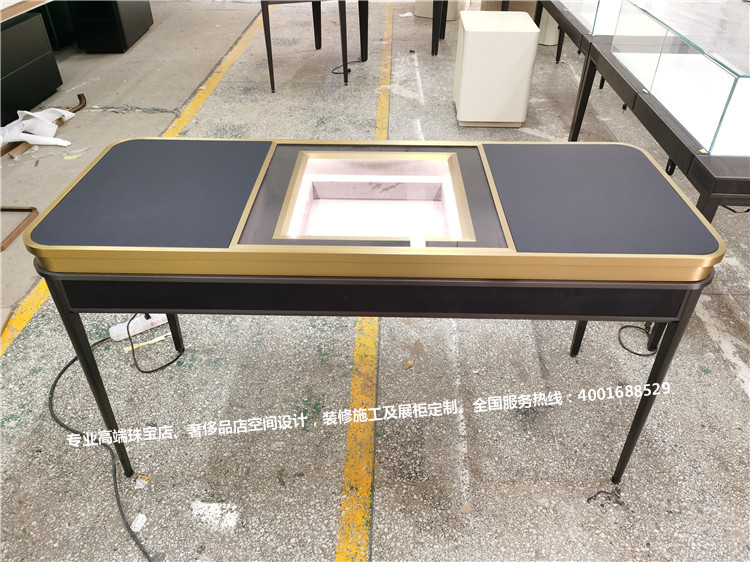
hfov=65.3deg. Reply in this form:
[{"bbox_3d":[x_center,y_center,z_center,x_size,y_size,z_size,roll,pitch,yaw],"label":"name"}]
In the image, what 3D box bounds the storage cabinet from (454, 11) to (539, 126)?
[{"bbox_3d":[0.728,-1.303,3.607,0.427,0.568,0.480,2,37,2],"label":"storage cabinet"}]

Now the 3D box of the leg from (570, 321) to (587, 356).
[{"bbox_3d":[0.674,0.011,1.828,0.042,0.640,0.042,1,37,1],"label":"leg"}]

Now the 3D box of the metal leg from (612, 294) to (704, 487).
[{"bbox_3d":[0.690,0.291,1.467,0.036,0.688,0.036,1,36,1],"label":"metal leg"}]

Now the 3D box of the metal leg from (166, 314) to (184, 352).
[{"bbox_3d":[-0.672,-0.005,1.851,0.042,0.640,0.042,1,37,1],"label":"metal leg"}]

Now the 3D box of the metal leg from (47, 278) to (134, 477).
[{"bbox_3d":[-0.702,0.273,1.484,0.036,0.688,0.036,1,36,1],"label":"metal leg"}]

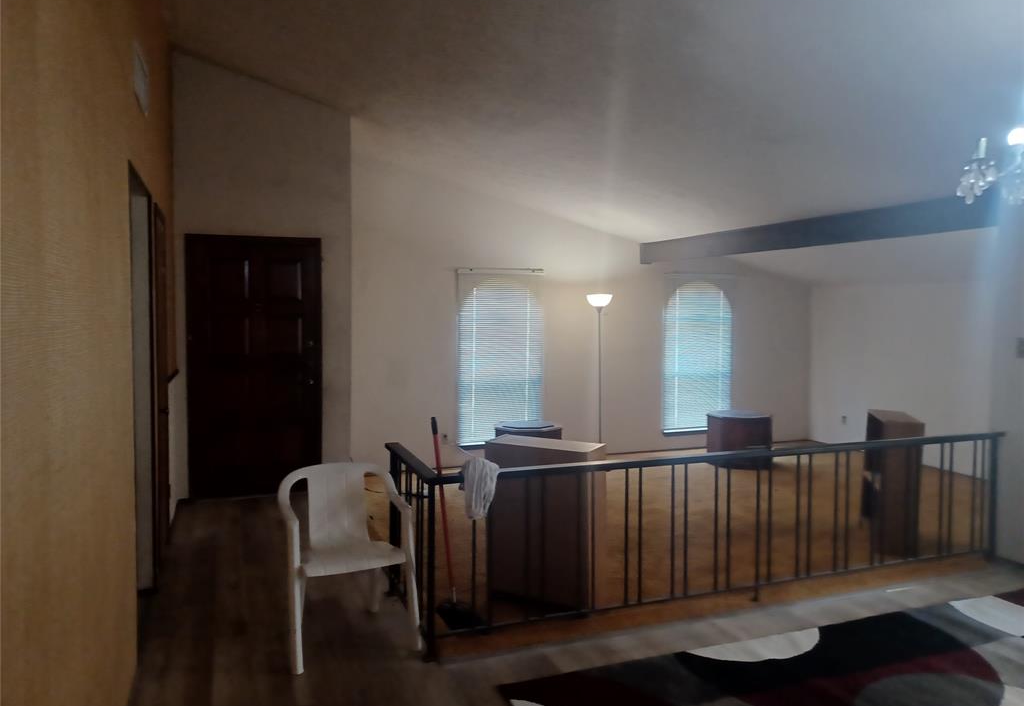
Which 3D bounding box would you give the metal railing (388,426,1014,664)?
[{"bbox_3d":[1.156,0.883,4.181,3.600,0.800,0.890,-1,4,-21],"label":"metal railing"}]

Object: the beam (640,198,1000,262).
[{"bbox_3d":[2.122,-0.951,6.102,0.140,0.220,3.830,-1,4,-21],"label":"beam"}]

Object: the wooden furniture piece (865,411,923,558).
[{"bbox_3d":[2.555,0.841,4.983,0.260,0.820,0.580,1,3,16],"label":"wooden furniture piece"}]

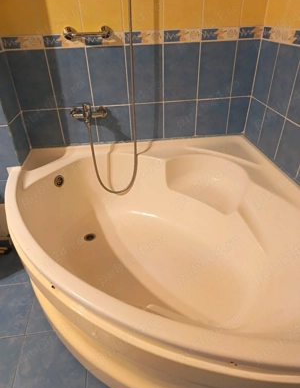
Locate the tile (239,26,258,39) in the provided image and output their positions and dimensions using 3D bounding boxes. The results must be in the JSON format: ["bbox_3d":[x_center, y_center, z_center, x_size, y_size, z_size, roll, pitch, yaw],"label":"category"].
[{"bbox_3d":[0.520,-0.847,1.460,0.107,0.055,0.010,-5,34,-5],"label":"tile"}]

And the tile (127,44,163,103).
[{"bbox_3d":[-0.024,-0.648,1.516,0.199,0.299,0.010,-5,34,-5],"label":"tile"}]

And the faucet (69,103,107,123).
[{"bbox_3d":[-0.342,-0.446,1.536,0.203,0.095,0.106,-5,34,-5],"label":"faucet"}]

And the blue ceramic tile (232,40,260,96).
[{"bbox_3d":[0.536,-0.698,1.561,0.127,0.299,0.010,-5,34,-5],"label":"blue ceramic tile"}]

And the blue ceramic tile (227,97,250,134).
[{"bbox_3d":[0.544,-0.477,1.708,0.127,0.229,0.010,-5,34,-5],"label":"blue ceramic tile"}]

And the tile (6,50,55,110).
[{"bbox_3d":[-0.620,-0.595,1.468,0.199,0.299,0.010,-5,34,-5],"label":"tile"}]

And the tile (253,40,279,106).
[{"bbox_3d":[0.618,-0.654,1.494,0.010,0.298,0.194,-5,34,-5],"label":"tile"}]

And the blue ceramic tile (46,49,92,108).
[{"bbox_3d":[-0.421,-0.613,1.484,0.199,0.299,0.010,-5,34,-5],"label":"blue ceramic tile"}]

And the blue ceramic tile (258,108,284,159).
[{"bbox_3d":[0.648,-0.327,1.474,0.010,0.221,0.199,-5,34,-5],"label":"blue ceramic tile"}]

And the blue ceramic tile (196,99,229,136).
[{"bbox_3d":[0.382,-0.472,1.707,0.199,0.221,0.010,-5,34,-5],"label":"blue ceramic tile"}]

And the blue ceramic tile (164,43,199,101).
[{"bbox_3d":[0.175,-0.665,1.532,0.199,0.299,0.010,-5,34,-5],"label":"blue ceramic tile"}]

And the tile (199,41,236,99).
[{"bbox_3d":[0.374,-0.691,1.562,0.199,0.298,0.010,-5,34,-5],"label":"tile"}]

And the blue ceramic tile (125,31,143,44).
[{"bbox_3d":[-0.085,-0.804,1.424,0.089,0.061,0.010,-5,34,-5],"label":"blue ceramic tile"}]

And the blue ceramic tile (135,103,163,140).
[{"bbox_3d":[-0.014,-0.438,1.676,0.188,0.221,0.010,-5,34,-5],"label":"blue ceramic tile"}]

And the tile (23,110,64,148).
[{"bbox_3d":[-0.621,-0.385,1.628,0.198,0.221,0.010,-5,34,-5],"label":"tile"}]

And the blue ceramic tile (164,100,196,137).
[{"bbox_3d":[0.181,-0.455,1.691,0.199,0.221,0.010,-5,34,-5],"label":"blue ceramic tile"}]

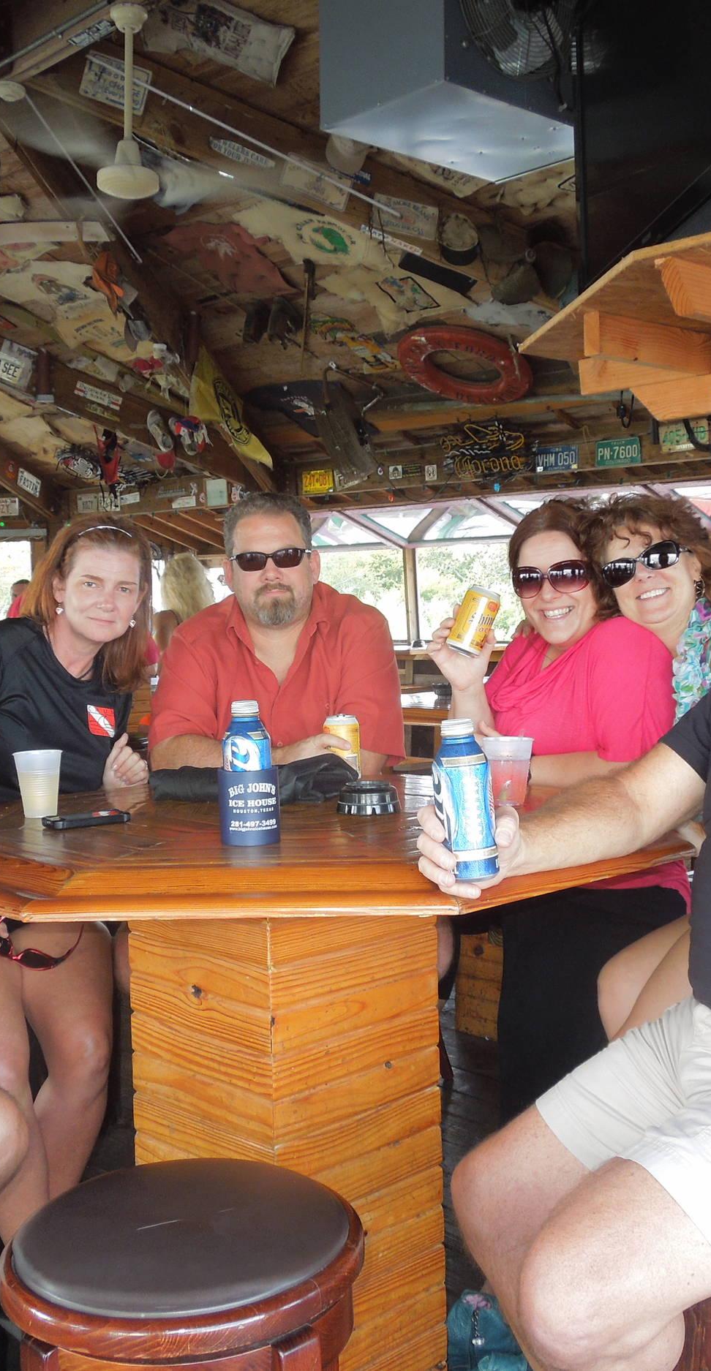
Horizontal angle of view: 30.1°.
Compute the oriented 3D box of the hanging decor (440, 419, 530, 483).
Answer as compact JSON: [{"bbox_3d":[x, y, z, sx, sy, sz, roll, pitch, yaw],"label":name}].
[{"bbox_3d":[0.827,-1.486,8.350,0.660,0.370,0.120,2,4,41],"label":"hanging decor"}]

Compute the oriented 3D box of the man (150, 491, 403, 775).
[{"bbox_3d":[-0.150,0.305,2.542,0.540,1.360,0.720,-1,3,-2],"label":"man"}]

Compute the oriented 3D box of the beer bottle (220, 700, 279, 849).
[{"bbox_3d":[-0.146,0.112,1.784,0.078,0.190,0.078,-1,3,-6],"label":"beer bottle"}]

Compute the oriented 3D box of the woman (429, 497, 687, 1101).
[{"bbox_3d":[0.356,0.370,2.326,0.500,1.400,0.660,1,4,30],"label":"woman"}]

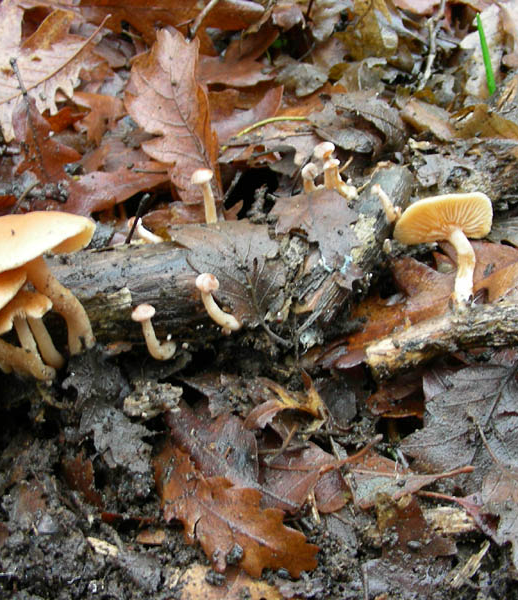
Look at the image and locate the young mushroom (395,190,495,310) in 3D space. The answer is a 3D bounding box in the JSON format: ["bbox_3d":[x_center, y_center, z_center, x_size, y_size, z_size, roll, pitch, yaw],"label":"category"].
[{"bbox_3d":[0.079,-0.022,0.385,0.042,0.047,0.031,0,32,0],"label":"young mushroom"}]

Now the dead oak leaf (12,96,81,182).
[{"bbox_3d":[-0.115,-0.087,0.475,0.030,0.013,0.050,-20,62,-11],"label":"dead oak leaf"}]

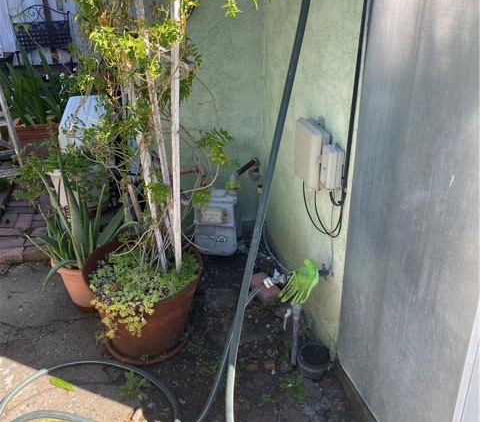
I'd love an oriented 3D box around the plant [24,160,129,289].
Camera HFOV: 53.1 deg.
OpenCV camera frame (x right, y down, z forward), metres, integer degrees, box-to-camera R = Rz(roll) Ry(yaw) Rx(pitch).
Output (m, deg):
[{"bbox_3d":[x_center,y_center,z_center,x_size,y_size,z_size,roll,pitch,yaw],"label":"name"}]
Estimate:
[{"bbox_3d":[-0.744,0.053,2.128,0.460,0.570,0.410,-1,25,0],"label":"plant"}]

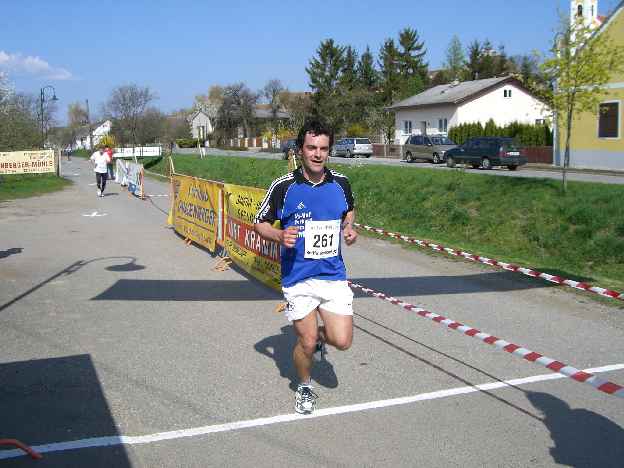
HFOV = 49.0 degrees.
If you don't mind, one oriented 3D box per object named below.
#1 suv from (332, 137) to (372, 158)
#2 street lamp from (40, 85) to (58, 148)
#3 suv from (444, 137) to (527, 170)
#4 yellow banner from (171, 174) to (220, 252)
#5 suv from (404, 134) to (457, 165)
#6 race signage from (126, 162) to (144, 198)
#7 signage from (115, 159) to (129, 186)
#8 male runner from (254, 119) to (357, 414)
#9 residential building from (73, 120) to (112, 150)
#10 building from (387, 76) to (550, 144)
[{"bbox_3d":[2.951,-6.538,52.467,1.750,1.480,4.600,-3,7,-21],"label":"suv"},{"bbox_3d":[-15.800,-6.244,41.049,1.120,5.280,0.550,-2,7,-18],"label":"street lamp"},{"bbox_3d":[8.373,-3.861,33.009,1.730,1.490,4.350,-3,7,-25],"label":"suv"},{"bbox_3d":[-2.105,-0.443,11.908,0.080,1.040,3.673,-3,7,-21],"label":"yellow banner"},{"bbox_3d":[7.179,-5.078,41.485,1.720,1.660,4.100,-4,8,-28],"label":"suv"},{"bbox_3d":[-6.125,-1.855,23.708,0.120,1.030,3.681,-3,7,-21],"label":"race signage"},{"bbox_3d":[-8.500,-2.714,30.908,0.120,1.030,4.522,-3,7,-21],"label":"signage"},{"bbox_3d":[-0.050,0.181,4.181,0.560,1.710,0.700,-1,7,-10],"label":"male runner"},{"bbox_3d":[-41.300,-18.249,132.773,8.000,5.800,8.000,-3,7,-25],"label":"residential building"},{"bbox_3d":[12.911,-9.214,54.682,10.500,5.750,9.200,-3,7,-25],"label":"building"}]

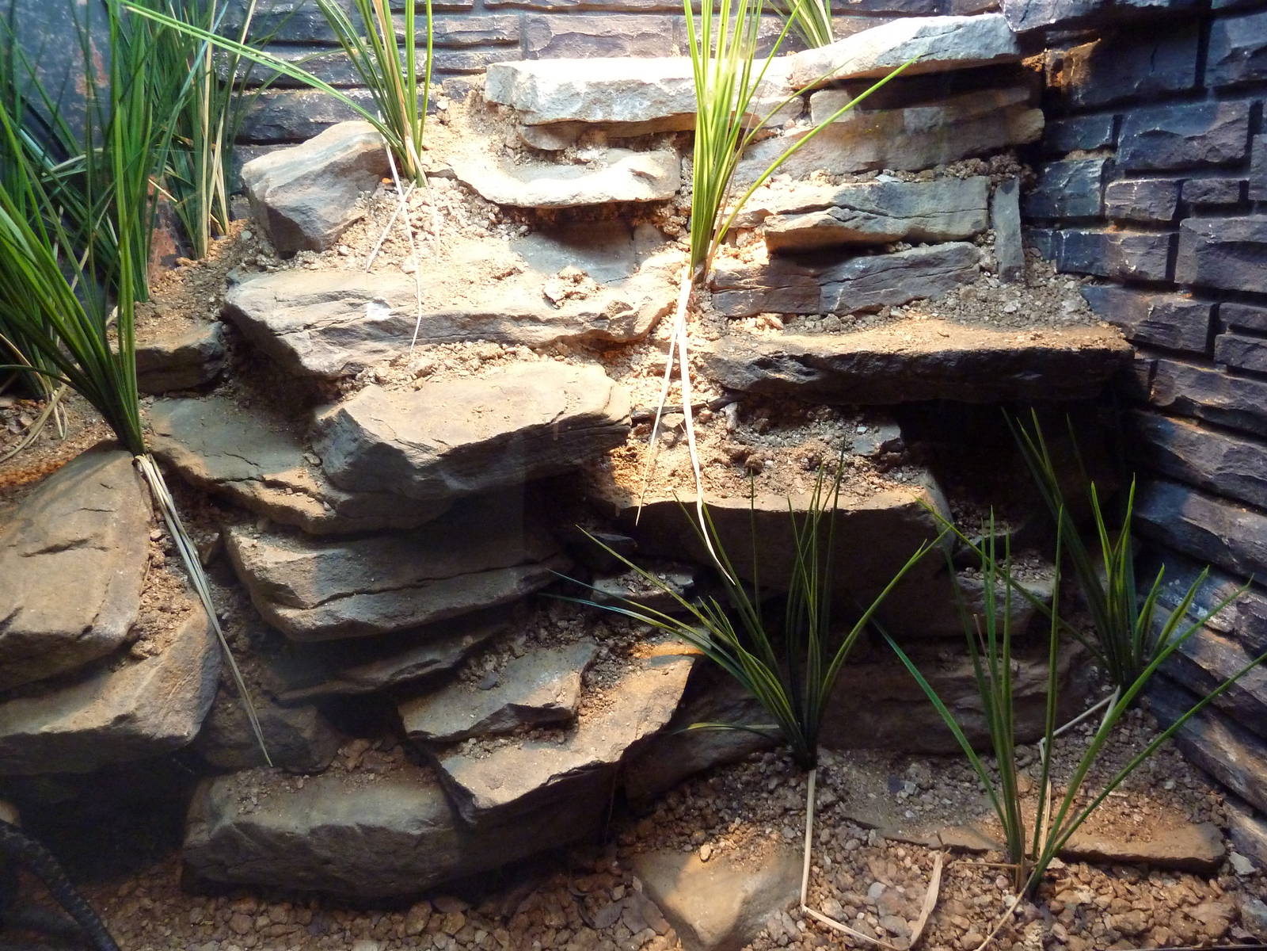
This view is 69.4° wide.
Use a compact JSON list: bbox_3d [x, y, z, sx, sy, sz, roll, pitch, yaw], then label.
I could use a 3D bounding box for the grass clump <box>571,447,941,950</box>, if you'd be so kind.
[{"bbox_3d":[0.160,0.219,1.129,0.436,0.446,0.388,0,17,0],"label":"grass clump"}]

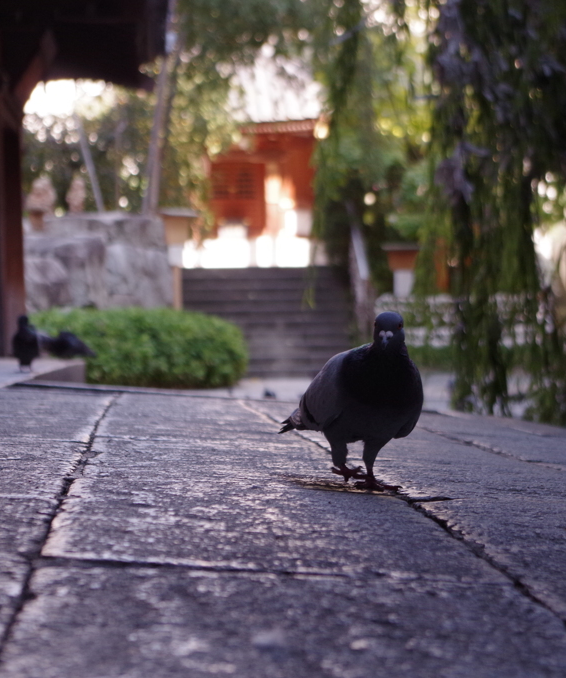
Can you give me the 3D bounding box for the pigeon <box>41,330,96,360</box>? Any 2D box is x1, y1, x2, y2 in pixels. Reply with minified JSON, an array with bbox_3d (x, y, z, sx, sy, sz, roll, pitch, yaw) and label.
[{"bbox_3d":[-0.953,0.026,10.200,0.270,0.150,0.110,0,1,6],"label":"pigeon"}]

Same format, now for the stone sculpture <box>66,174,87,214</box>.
[{"bbox_3d":[-2.218,-1.552,25.000,0.200,0.420,0.180,0,1,-5],"label":"stone sculpture"}]

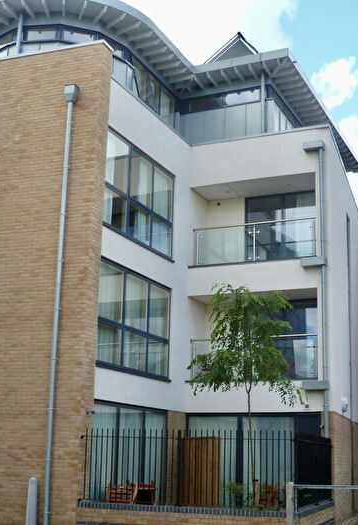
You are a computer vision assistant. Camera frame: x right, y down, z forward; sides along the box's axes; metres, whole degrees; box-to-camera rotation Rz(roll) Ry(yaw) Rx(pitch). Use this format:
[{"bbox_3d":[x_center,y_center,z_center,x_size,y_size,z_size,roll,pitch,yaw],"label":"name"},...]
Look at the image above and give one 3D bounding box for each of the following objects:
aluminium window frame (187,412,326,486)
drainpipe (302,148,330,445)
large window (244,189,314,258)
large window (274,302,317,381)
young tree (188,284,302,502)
[{"bbox_3d":[1.748,4.695,18.892,3.450,2.120,0.140,-5,-15,24],"label":"aluminium window frame"},{"bbox_3d":[3.307,1.111,18.931,0.550,8.550,0.200,-5,-15,24],"label":"drainpipe"},{"bbox_3d":[2.828,-0.850,21.034,2.250,2.100,0.120,-5,-15,24],"label":"large window"},{"bbox_3d":[2.802,2.029,20.305,2.050,2.100,0.120,-5,-15,24],"label":"large window"},{"bbox_3d":[1.307,2.541,14.804,2.100,4.310,2.000,-5,-15,24],"label":"young tree"}]

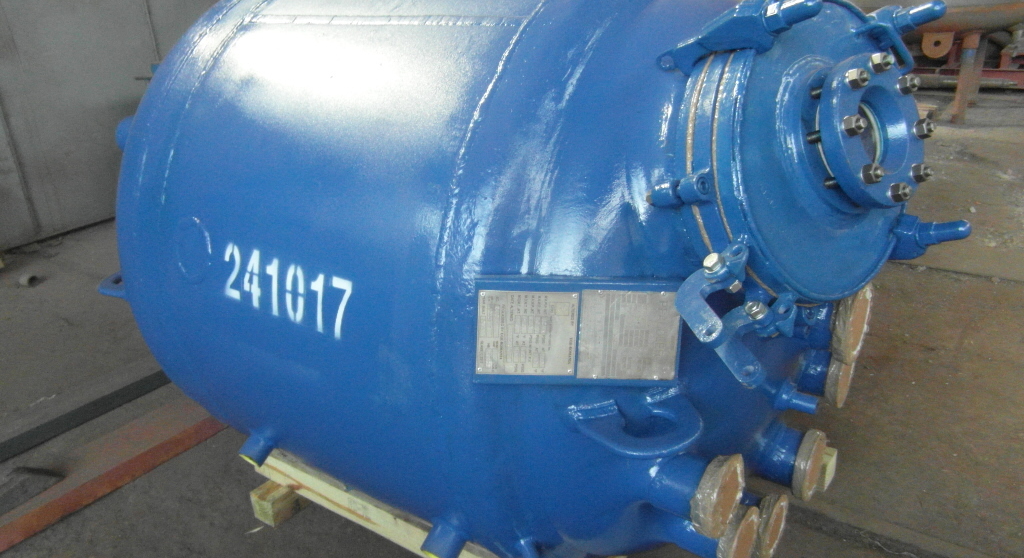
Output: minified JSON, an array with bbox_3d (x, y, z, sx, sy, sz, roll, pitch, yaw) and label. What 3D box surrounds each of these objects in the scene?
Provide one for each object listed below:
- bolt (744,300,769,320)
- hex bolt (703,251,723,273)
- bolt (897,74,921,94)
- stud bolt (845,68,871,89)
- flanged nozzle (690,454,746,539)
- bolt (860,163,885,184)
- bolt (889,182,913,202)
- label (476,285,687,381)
[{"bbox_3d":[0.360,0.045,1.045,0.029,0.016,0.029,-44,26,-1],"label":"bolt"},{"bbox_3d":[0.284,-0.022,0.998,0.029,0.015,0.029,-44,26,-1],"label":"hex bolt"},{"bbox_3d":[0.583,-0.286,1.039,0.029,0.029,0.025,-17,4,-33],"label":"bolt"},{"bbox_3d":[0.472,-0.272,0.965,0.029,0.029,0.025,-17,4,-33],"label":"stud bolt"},{"bbox_3d":[0.399,0.418,1.370,0.052,0.165,0.165,13,26,32],"label":"flanged nozzle"},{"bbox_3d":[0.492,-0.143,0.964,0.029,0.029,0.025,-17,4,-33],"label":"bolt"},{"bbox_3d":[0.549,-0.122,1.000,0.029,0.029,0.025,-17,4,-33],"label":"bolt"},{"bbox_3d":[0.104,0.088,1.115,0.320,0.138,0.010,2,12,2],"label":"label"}]

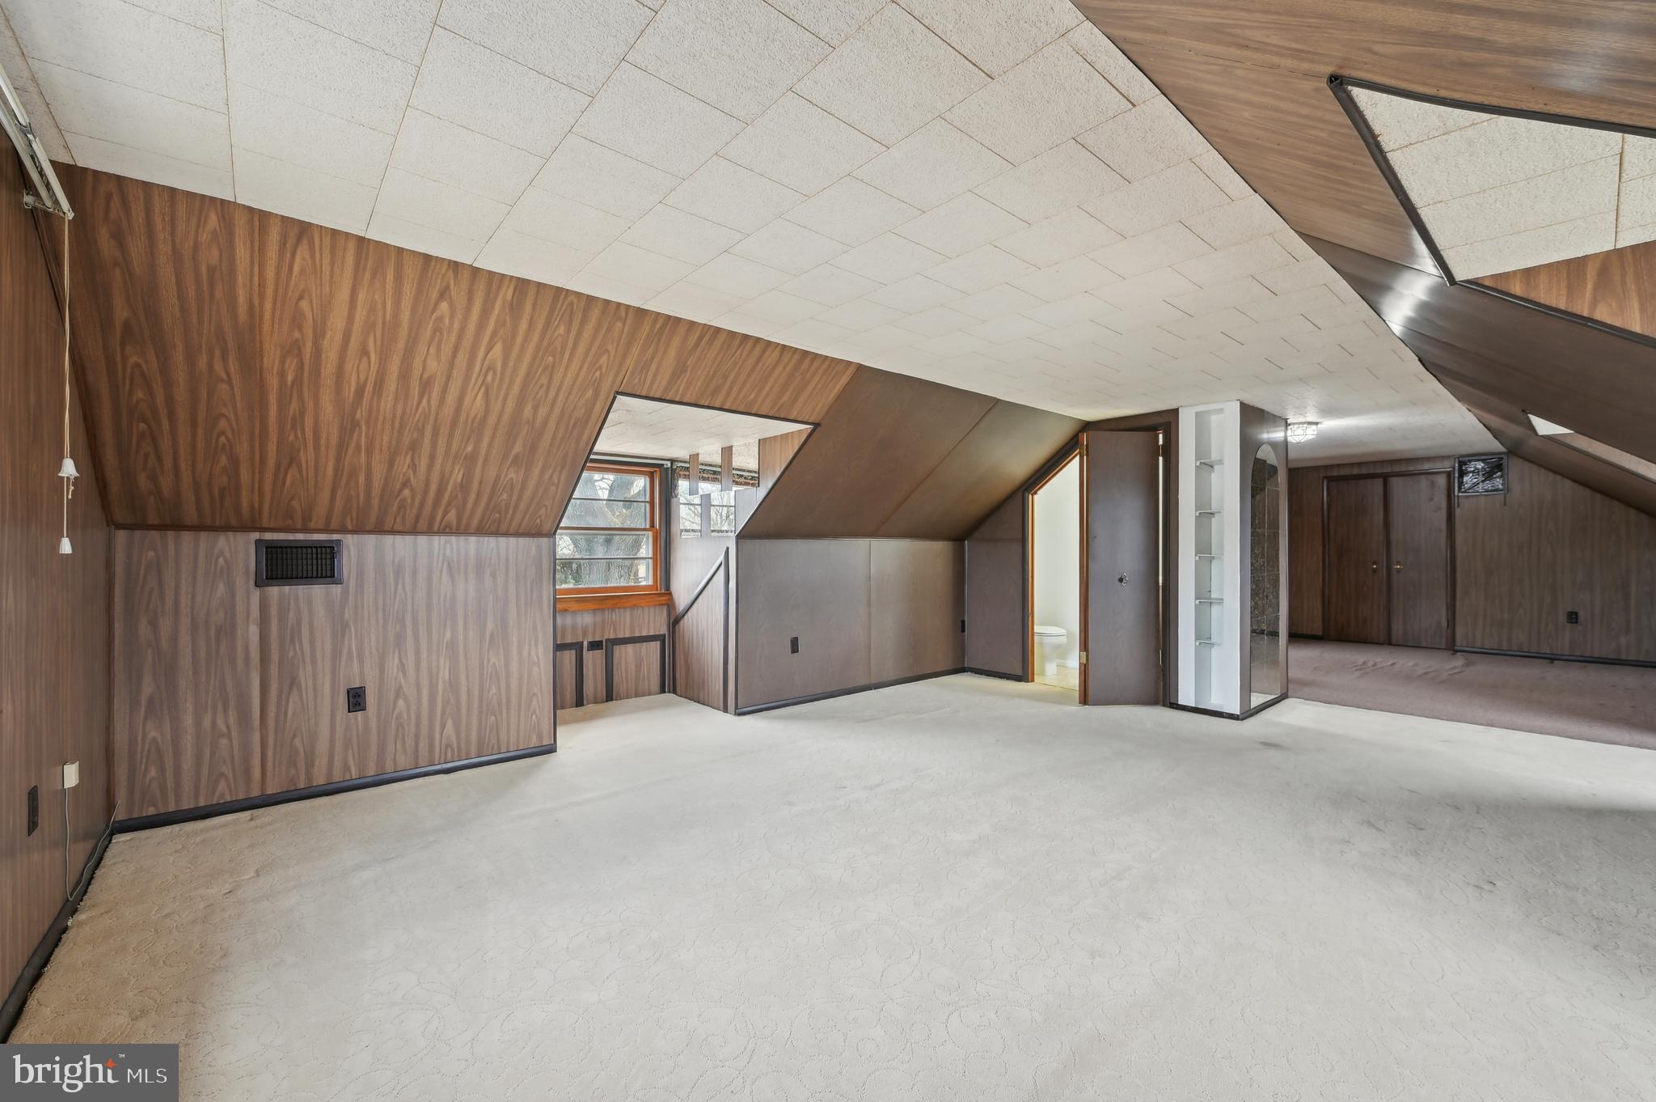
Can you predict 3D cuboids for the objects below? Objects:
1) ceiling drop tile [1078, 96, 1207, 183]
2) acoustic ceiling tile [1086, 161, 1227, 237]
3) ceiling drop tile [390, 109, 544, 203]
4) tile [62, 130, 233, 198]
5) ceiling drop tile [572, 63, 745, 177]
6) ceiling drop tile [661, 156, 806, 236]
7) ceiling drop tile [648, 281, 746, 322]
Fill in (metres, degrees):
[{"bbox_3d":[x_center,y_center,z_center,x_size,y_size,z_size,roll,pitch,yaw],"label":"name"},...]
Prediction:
[{"bbox_3d":[0.776,-1.002,1.573,0.305,0.018,0.204,0,0,-40],"label":"ceiling drop tile"},{"bbox_3d":[0.939,-1.005,1.848,0.306,0.018,0.304,0,0,-41],"label":"acoustic ceiling tile"},{"bbox_3d":[-0.931,-1.011,1.664,0.305,0.018,0.305,0,1,-41],"label":"ceiling drop tile"},{"bbox_3d":[-1.779,-1.021,1.712,0.305,0.018,0.183,0,1,-41],"label":"tile"},{"bbox_3d":[-0.398,-1.004,1.516,0.305,0.018,0.305,0,1,-41],"label":"ceiling drop tile"},{"bbox_3d":[-0.267,-1.009,1.835,0.306,0.018,0.304,0,0,-41],"label":"ceiling drop tile"},{"bbox_3d":[-0.525,-1.002,2.578,0.305,0.018,0.305,0,0,-40],"label":"ceiling drop tile"}]

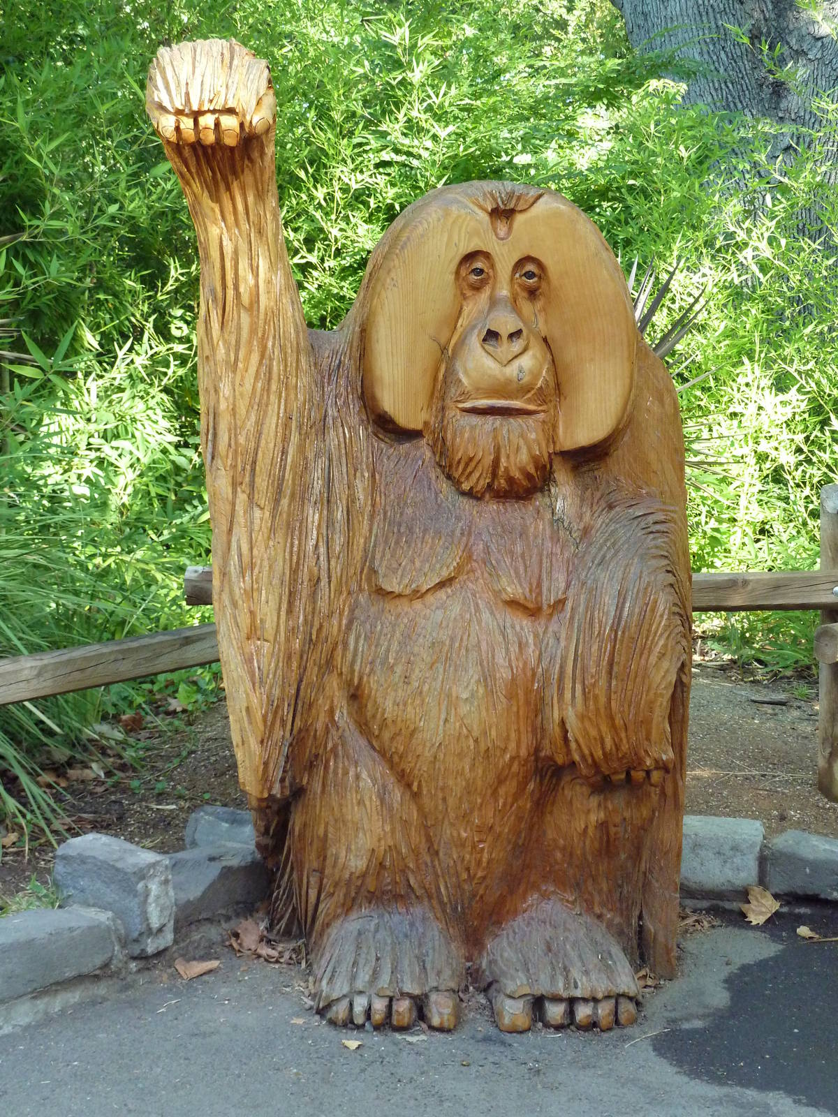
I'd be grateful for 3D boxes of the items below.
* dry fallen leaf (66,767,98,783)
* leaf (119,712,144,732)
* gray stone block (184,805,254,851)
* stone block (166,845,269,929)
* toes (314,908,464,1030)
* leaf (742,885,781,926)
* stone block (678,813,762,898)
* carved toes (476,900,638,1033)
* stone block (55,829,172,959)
[{"bbox_3d":[-1.174,0.753,6.176,0.110,0.040,0.080,0,4,0],"label":"dry fallen leaf"},{"bbox_3d":[-1.106,0.630,6.819,0.095,0.055,0.070,0,4,0],"label":"leaf"},{"bbox_3d":[-0.605,0.906,5.696,0.280,0.200,0.210,0,4,6],"label":"gray stone block"},{"bbox_3d":[-0.595,0.954,5.269,0.300,0.190,0.190,-3,5,-30],"label":"stone block"},{"bbox_3d":[-0.075,1.005,4.430,0.340,0.225,0.310,1,4,7],"label":"toes"},{"bbox_3d":[1.000,1.007,5.183,0.115,0.100,0.060,0,4,0],"label":"leaf"},{"bbox_3d":[0.940,0.925,5.577,0.290,0.190,0.230,1,5,14],"label":"stone block"},{"bbox_3d":[0.347,1.004,4.425,0.360,0.230,0.320,0,4,-6],"label":"carved toes"},{"bbox_3d":[-0.865,0.944,5.067,0.340,0.250,0.200,4,6,44],"label":"stone block"}]

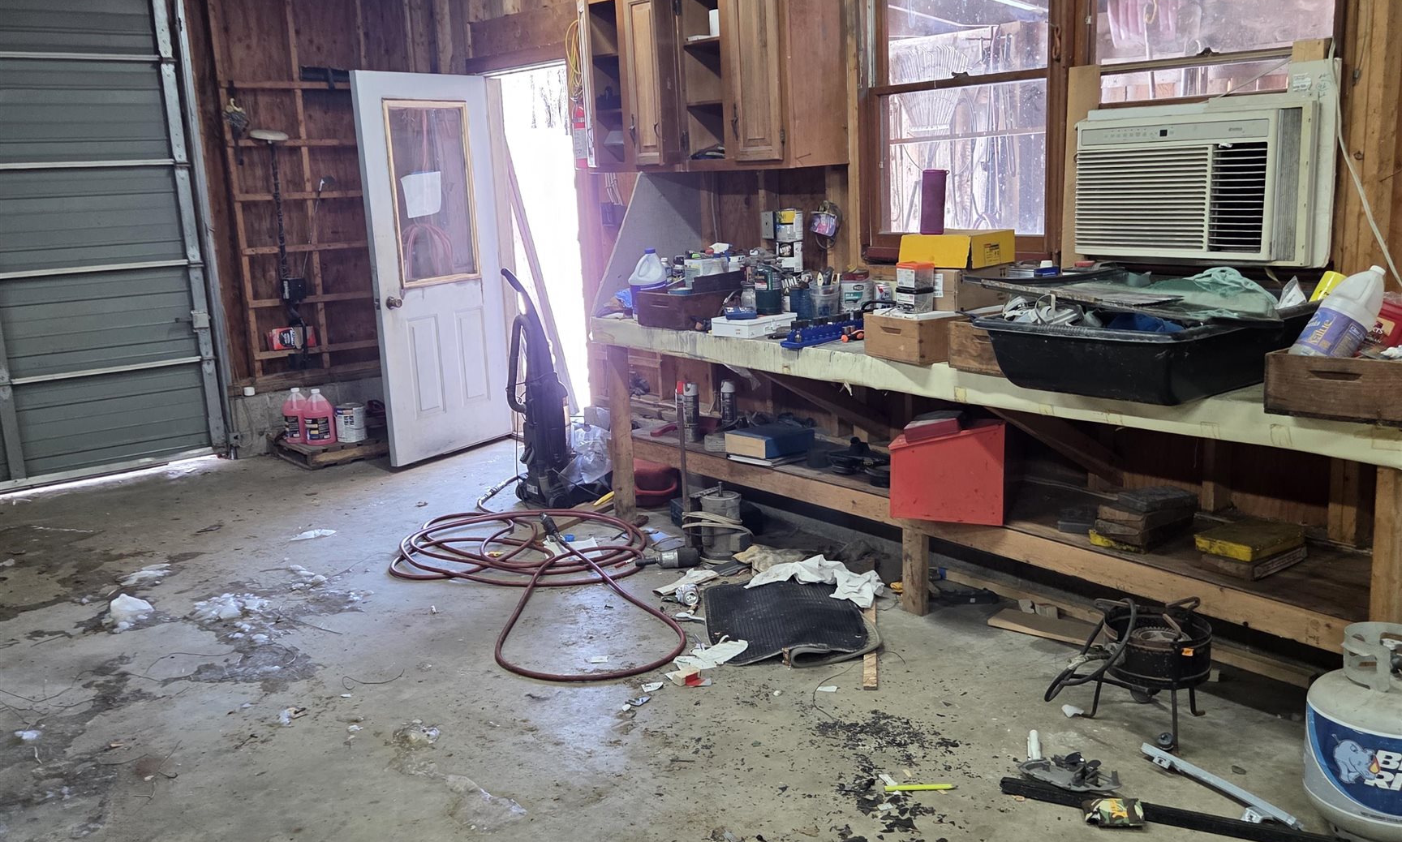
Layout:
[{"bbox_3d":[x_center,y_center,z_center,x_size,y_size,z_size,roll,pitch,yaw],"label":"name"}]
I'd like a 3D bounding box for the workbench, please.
[{"bbox_3d":[0.816,0.173,4.294,0.600,0.865,3.440,-11,14,-36],"label":"workbench"}]

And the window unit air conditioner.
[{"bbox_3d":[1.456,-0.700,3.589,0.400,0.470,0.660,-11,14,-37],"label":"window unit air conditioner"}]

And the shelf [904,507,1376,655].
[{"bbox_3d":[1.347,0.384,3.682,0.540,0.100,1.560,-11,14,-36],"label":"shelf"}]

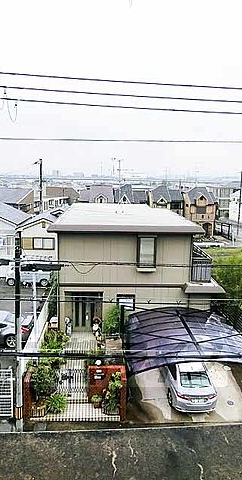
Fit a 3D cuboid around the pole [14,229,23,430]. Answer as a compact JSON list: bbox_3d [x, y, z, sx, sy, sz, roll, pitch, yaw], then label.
[{"bbox_3d":[-3.305,3.205,10.815,0.250,7.000,0.250,0,10,-2],"label":"pole"}]

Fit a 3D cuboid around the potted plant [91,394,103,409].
[{"bbox_3d":[-0.890,6.038,12.350,0.400,0.430,0.400,1,10,-4],"label":"potted plant"}]

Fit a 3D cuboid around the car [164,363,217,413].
[{"bbox_3d":[2.793,5.524,14.325,1.720,1.460,4.500,0,10,-3],"label":"car"}]

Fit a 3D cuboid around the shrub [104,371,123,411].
[{"bbox_3d":[-0.311,5.568,12.151,0.620,1.300,0.600,1,10,-4],"label":"shrub"}]

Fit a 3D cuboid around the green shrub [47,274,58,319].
[{"bbox_3d":[-4.082,3.623,20.017,0.900,2.400,1.200,1,10,-4],"label":"green shrub"}]

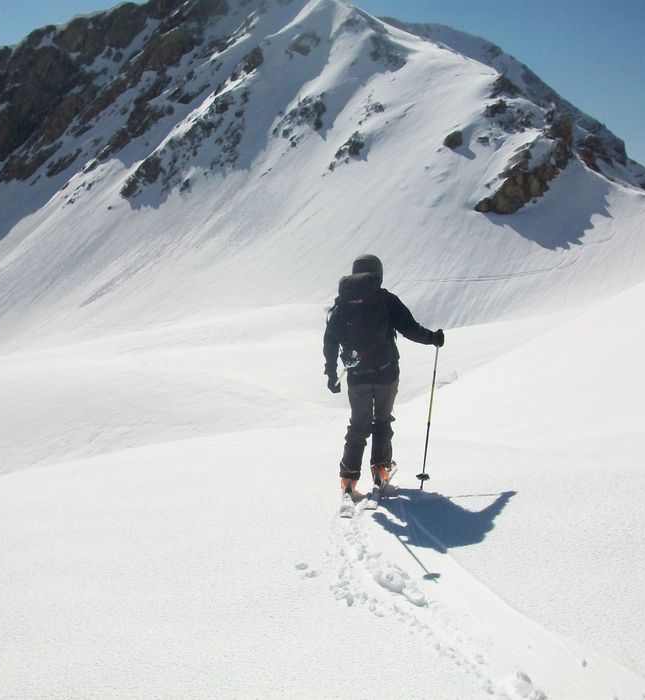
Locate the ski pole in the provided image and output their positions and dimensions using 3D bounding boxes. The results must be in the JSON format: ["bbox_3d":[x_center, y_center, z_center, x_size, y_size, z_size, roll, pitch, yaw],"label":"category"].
[{"bbox_3d":[0.826,0.470,7.010,0.100,1.231,0.100,7,4,10],"label":"ski pole"}]

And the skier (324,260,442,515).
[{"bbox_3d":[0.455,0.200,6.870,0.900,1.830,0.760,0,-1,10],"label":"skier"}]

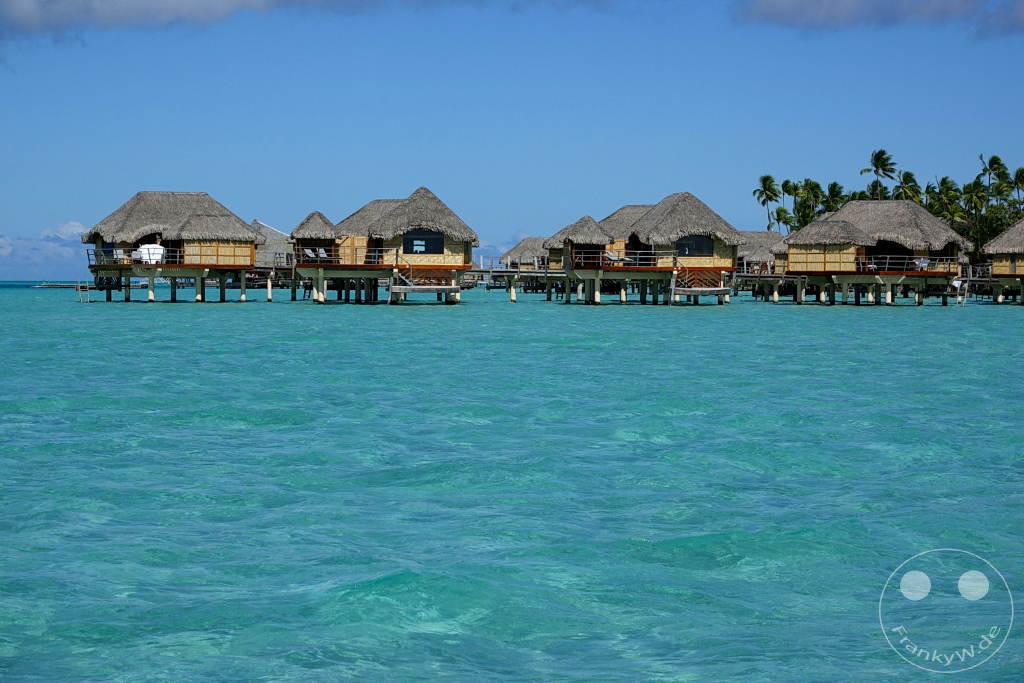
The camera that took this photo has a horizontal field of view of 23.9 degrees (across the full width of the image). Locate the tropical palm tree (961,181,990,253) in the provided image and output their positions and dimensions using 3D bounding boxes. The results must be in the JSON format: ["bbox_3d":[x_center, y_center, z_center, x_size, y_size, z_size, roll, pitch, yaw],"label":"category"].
[{"bbox_3d":[76.713,-18.061,399.790,4.300,17.800,4.300,0,1,0],"label":"tropical palm tree"}]

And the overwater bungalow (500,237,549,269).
[{"bbox_3d":[4.415,-9.986,317.949,11.800,7.100,11.300,0,1,0],"label":"overwater bungalow"}]

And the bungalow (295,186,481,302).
[{"bbox_3d":[-8.005,-6.043,151.945,11.660,7.340,11.300,0,1,-2],"label":"bungalow"}]

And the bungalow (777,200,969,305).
[{"bbox_3d":[24.311,-6.005,162.949,12.780,7.000,11.300,0,1,0],"label":"bungalow"}]

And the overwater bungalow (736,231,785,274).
[{"bbox_3d":[25.670,-8.339,257.950,11.800,7.000,11.300,0,1,0],"label":"overwater bungalow"}]

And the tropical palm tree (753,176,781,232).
[{"bbox_3d":[43.892,-19.171,414.775,5.150,18.980,5.150,0,1,0],"label":"tropical palm tree"}]

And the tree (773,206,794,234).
[{"bbox_3d":[44.378,-15.617,394.852,3.590,12.870,3.590,0,1,0],"label":"tree"}]

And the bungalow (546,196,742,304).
[{"bbox_3d":[8.752,-6.007,155.946,12.100,7.210,11.300,0,1,-6],"label":"bungalow"}]

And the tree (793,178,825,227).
[{"bbox_3d":[50.927,-18.812,414.784,5.490,18.320,5.490,0,1,0],"label":"tree"}]

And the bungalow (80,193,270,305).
[{"bbox_3d":[-22.249,-6.238,158.946,11.820,7.320,11.300,0,1,0],"label":"bungalow"}]

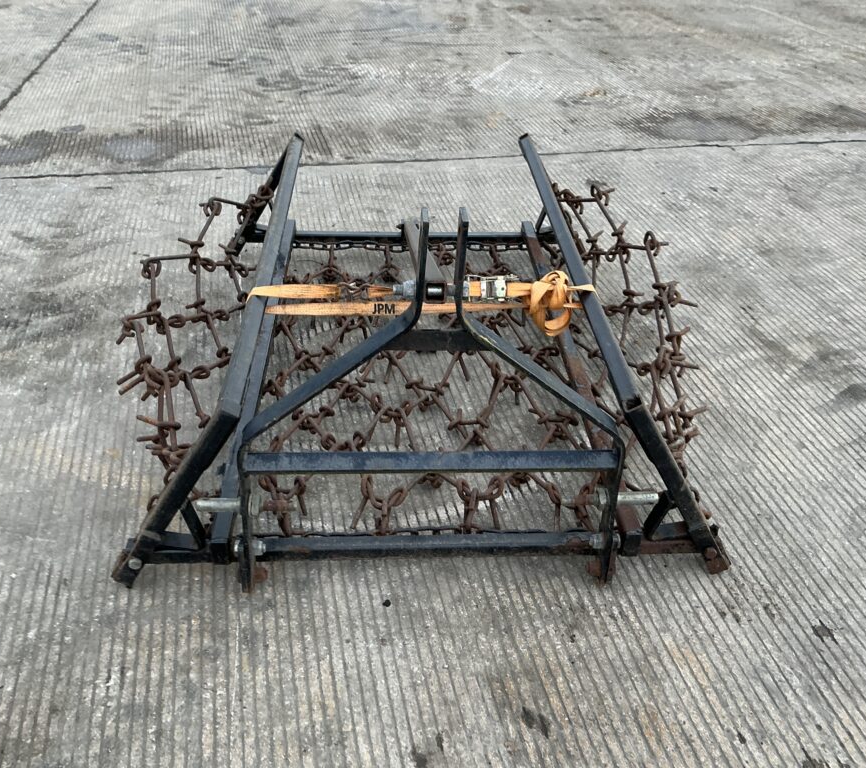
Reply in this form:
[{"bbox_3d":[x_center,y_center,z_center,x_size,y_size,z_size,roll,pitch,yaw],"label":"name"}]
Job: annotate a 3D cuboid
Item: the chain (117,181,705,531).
[{"bbox_3d":[-0.040,-0.167,2.168,1.534,0.348,1.422,0,35,-3],"label":"chain"}]

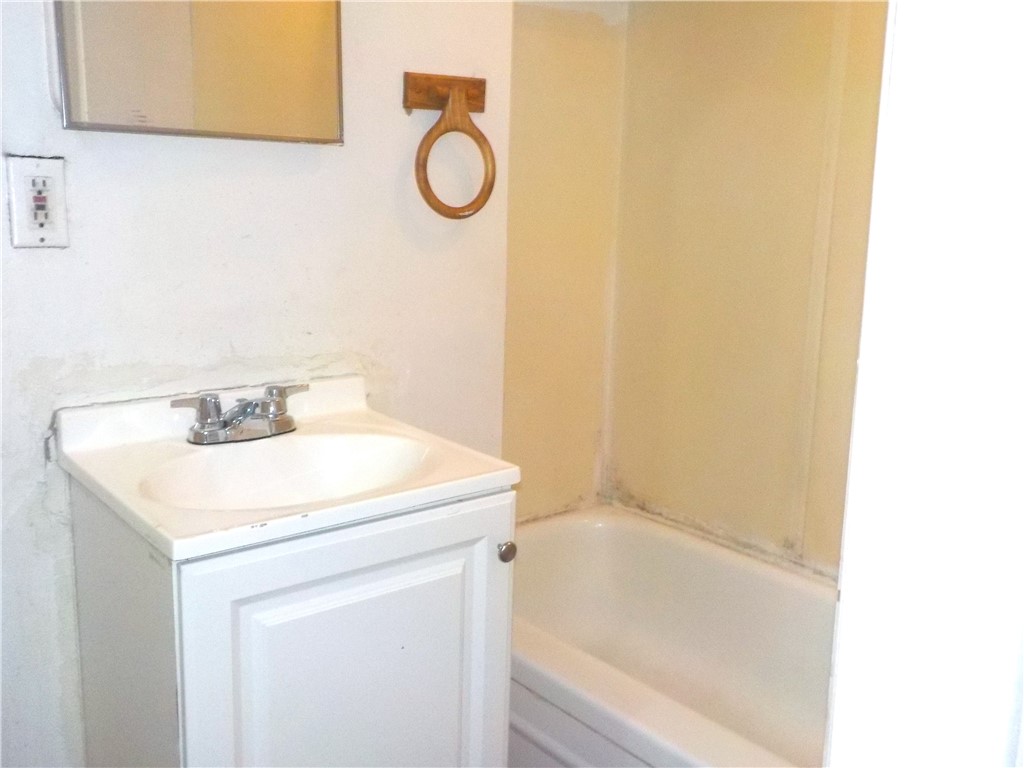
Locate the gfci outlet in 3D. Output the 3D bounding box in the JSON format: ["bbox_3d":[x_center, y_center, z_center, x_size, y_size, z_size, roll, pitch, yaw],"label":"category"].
[{"bbox_3d":[-0.617,-0.236,1.156,0.070,0.115,0.010,-7,13,-38],"label":"gfci outlet"}]

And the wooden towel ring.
[{"bbox_3d":[-0.102,-0.405,1.519,0.167,0.239,0.048,-7,13,-38],"label":"wooden towel ring"}]

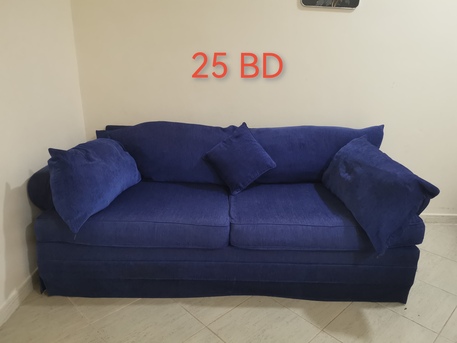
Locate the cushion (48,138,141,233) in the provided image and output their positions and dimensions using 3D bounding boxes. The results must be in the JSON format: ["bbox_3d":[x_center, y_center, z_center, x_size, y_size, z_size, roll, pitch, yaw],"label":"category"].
[{"bbox_3d":[-0.776,0.022,2.064,0.180,0.430,0.520,-11,16,31],"label":"cushion"}]

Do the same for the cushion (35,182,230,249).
[{"bbox_3d":[-0.496,0.227,2.171,1.000,0.150,0.670,1,18,-1],"label":"cushion"}]

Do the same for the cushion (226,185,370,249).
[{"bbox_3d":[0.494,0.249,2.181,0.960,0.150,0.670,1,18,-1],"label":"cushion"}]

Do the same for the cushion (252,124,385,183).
[{"bbox_3d":[0.563,-0.118,2.544,1.000,0.410,0.200,1,4,-1],"label":"cushion"}]

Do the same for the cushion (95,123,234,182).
[{"bbox_3d":[-0.427,-0.133,2.516,0.970,0.410,0.200,1,4,-1],"label":"cushion"}]

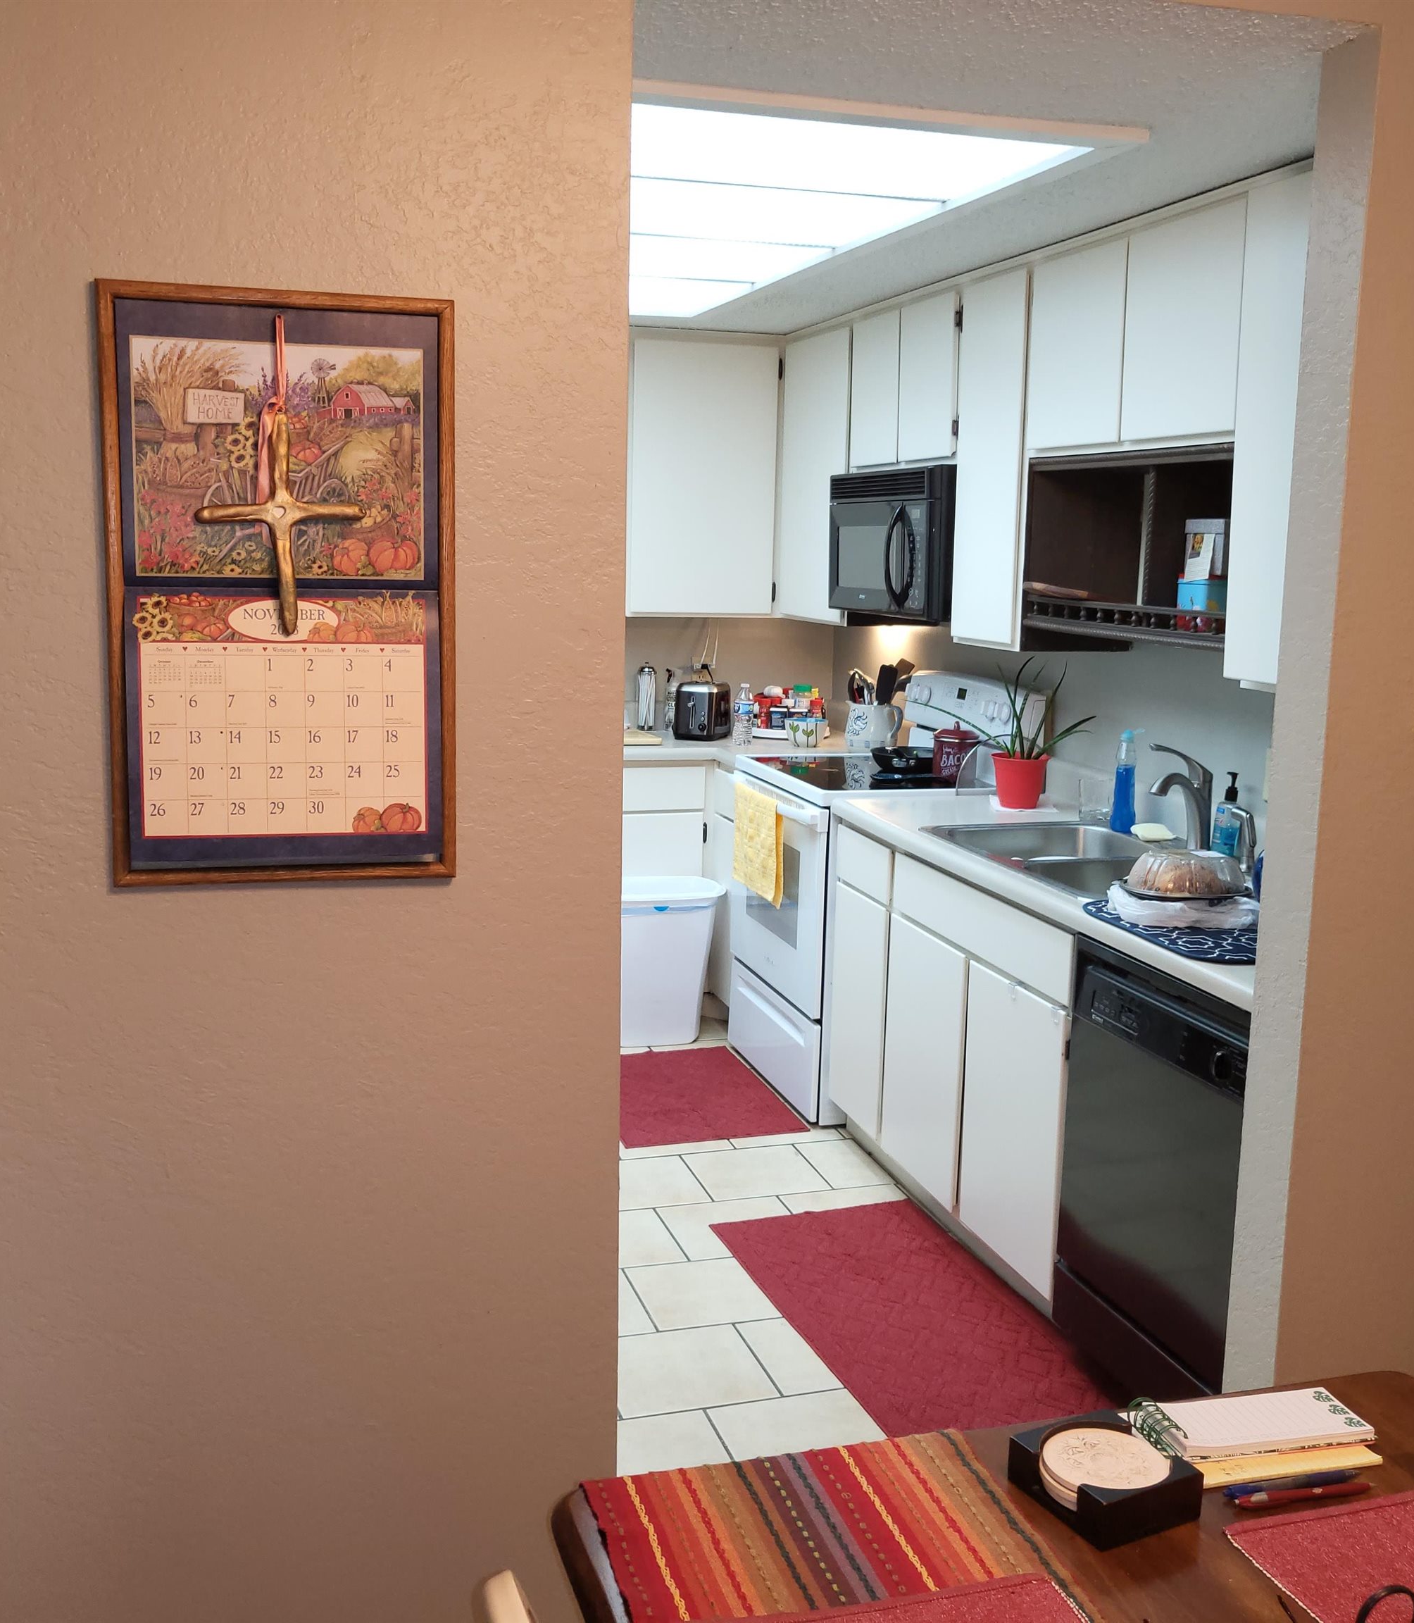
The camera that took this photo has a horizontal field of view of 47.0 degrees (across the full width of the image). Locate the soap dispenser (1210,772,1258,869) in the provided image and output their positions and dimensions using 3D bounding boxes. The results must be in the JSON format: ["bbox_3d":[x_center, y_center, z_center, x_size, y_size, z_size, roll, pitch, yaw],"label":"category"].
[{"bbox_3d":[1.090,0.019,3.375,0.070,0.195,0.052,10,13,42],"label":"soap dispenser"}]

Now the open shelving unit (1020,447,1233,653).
[{"bbox_3d":[0.993,-0.530,3.419,0.300,0.433,0.790,-2,10,-17],"label":"open shelving unit"}]

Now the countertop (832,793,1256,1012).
[{"bbox_3d":[0.872,0.131,3.317,0.632,0.042,1.775,-2,10,-17],"label":"countertop"}]

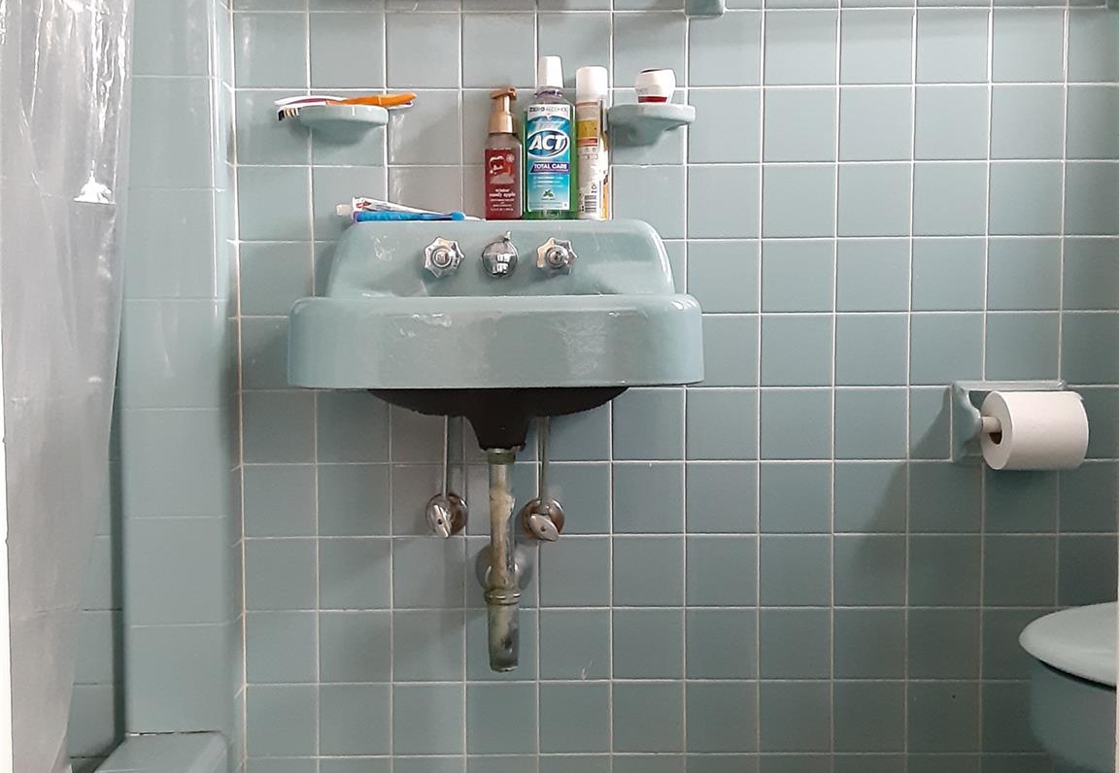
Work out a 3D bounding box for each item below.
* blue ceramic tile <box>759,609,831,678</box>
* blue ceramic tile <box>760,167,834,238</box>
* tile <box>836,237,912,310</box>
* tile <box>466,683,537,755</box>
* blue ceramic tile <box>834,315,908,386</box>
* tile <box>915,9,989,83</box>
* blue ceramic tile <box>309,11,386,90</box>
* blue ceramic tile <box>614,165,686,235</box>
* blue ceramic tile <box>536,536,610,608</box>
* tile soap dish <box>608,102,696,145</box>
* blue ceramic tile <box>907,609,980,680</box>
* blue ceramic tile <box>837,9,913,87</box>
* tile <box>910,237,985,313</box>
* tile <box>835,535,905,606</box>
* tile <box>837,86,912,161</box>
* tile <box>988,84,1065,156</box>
[{"bbox_3d":[0.351,0.384,1.744,0.108,0.108,0.010,0,3,0],"label":"blue ceramic tile"},{"bbox_3d":[0.349,-0.269,1.698,0.108,0.108,0.009,0,3,1],"label":"blue ceramic tile"},{"bbox_3d":[0.458,-0.163,1.704,0.108,0.108,0.009,0,3,0],"label":"tile"},{"bbox_3d":[-0.086,0.500,1.748,0.108,0.108,0.010,0,3,0],"label":"tile"},{"bbox_3d":[0.460,-0.053,1.720,0.108,0.108,0.009,0,3,0],"label":"blue ceramic tile"},{"bbox_3d":[0.568,-0.494,1.685,0.108,0.108,0.009,0,3,0],"label":"tile"},{"bbox_3d":[-0.311,-0.491,1.707,0.108,0.108,0.009,0,3,0],"label":"blue ceramic tile"},{"bbox_3d":[0.132,-0.271,1.701,0.108,0.108,0.009,0,3,0],"label":"blue ceramic tile"},{"bbox_3d":[0.023,0.278,1.745,0.108,0.108,0.009,0,3,0],"label":"blue ceramic tile"},{"bbox_3d":[0.131,-0.371,1.652,0.124,0.044,0.075,0,3,0],"label":"tile soap dish"},{"bbox_3d":[0.572,0.384,1.734,0.108,0.108,0.009,0,3,0],"label":"blue ceramic tile"},{"bbox_3d":[0.456,-0.490,1.686,0.107,0.107,0.010,0,3,0],"label":"blue ceramic tile"},{"bbox_3d":[0.569,-0.165,1.702,0.108,0.108,0.009,0,3,1],"label":"tile"},{"bbox_3d":[0.464,0.276,1.735,0.108,0.108,0.010,0,3,0],"label":"tile"},{"bbox_3d":[0.457,-0.381,1.692,0.107,0.107,0.010,0,3,0],"label":"tile"},{"bbox_3d":[0.679,-0.385,1.690,0.108,0.108,0.009,0,3,0],"label":"tile"}]

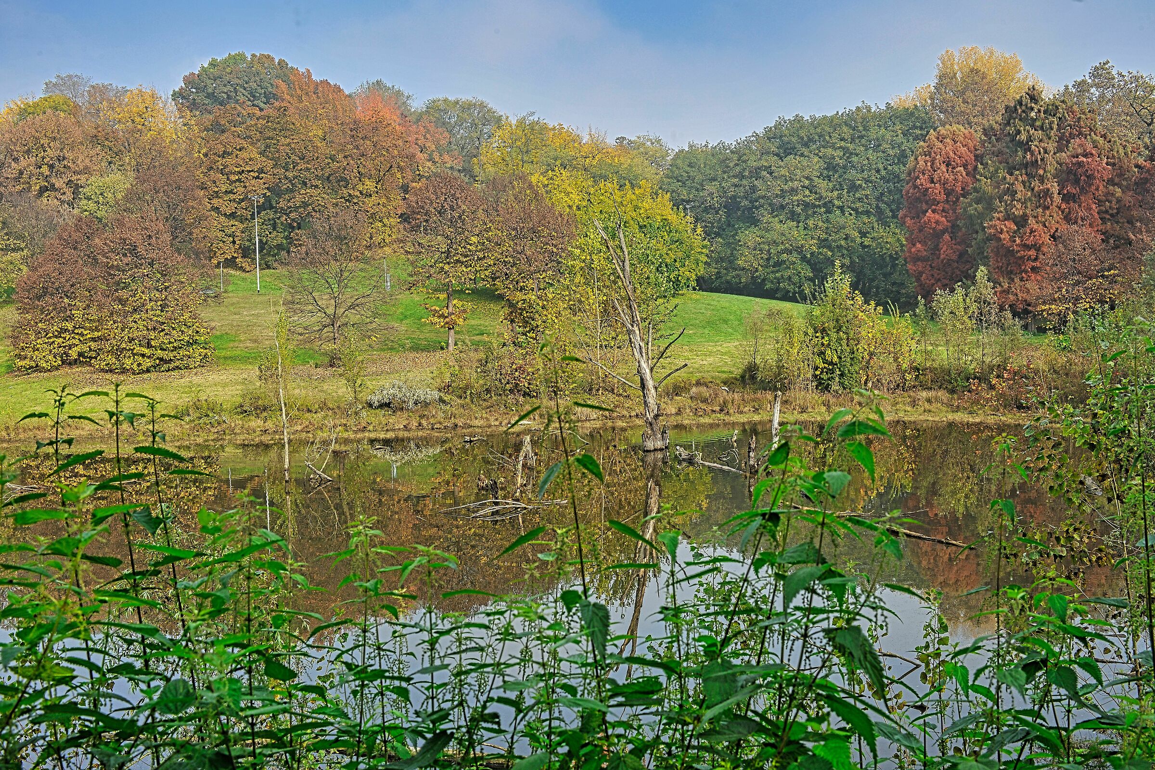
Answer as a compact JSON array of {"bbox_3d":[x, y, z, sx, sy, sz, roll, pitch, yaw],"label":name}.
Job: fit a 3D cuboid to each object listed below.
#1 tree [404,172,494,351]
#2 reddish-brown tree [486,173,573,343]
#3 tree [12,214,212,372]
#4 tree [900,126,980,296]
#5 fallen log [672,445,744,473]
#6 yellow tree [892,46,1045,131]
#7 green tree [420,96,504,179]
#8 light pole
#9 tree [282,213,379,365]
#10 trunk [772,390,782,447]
[{"bbox_3d":[-6.527,-6.257,56.999,4.579,9.026,4.579,-1,3,0],"label":"tree"},{"bbox_3d":[-2.788,-7.355,64.854,5.210,9.906,5.210,-1,3,0],"label":"reddish-brown tree"},{"bbox_3d":[-22.499,-4.438,54.312,9.681,7.654,8.300,-1,3,0],"label":"tree"},{"bbox_3d":[27.163,-12.794,84.179,5.954,13.105,5.954,-1,3,0],"label":"tree"},{"bbox_3d":[3.477,1.956,29.725,0.500,0.376,3.212,-3,4,-27],"label":"fallen log"},{"bbox_3d":[43.459,-23.943,124.334,15.200,26.862,13.500,-1,3,0],"label":"yellow tree"},{"bbox_3d":[-13.542,-24.520,133.083,11.000,19.177,11.000,-1,3,0],"label":"green tree"},{"bbox_3d":[-24.524,-10.691,85.599,0.950,7.454,0.400,-1,3,0],"label":"light pole"},{"bbox_3d":[-11.377,-4.577,52.143,4.523,6.972,4.523,-1,3,0],"label":"tree"},{"bbox_3d":[5.797,1.040,32.711,0.260,1.768,0.250,-1,3,0],"label":"trunk"}]

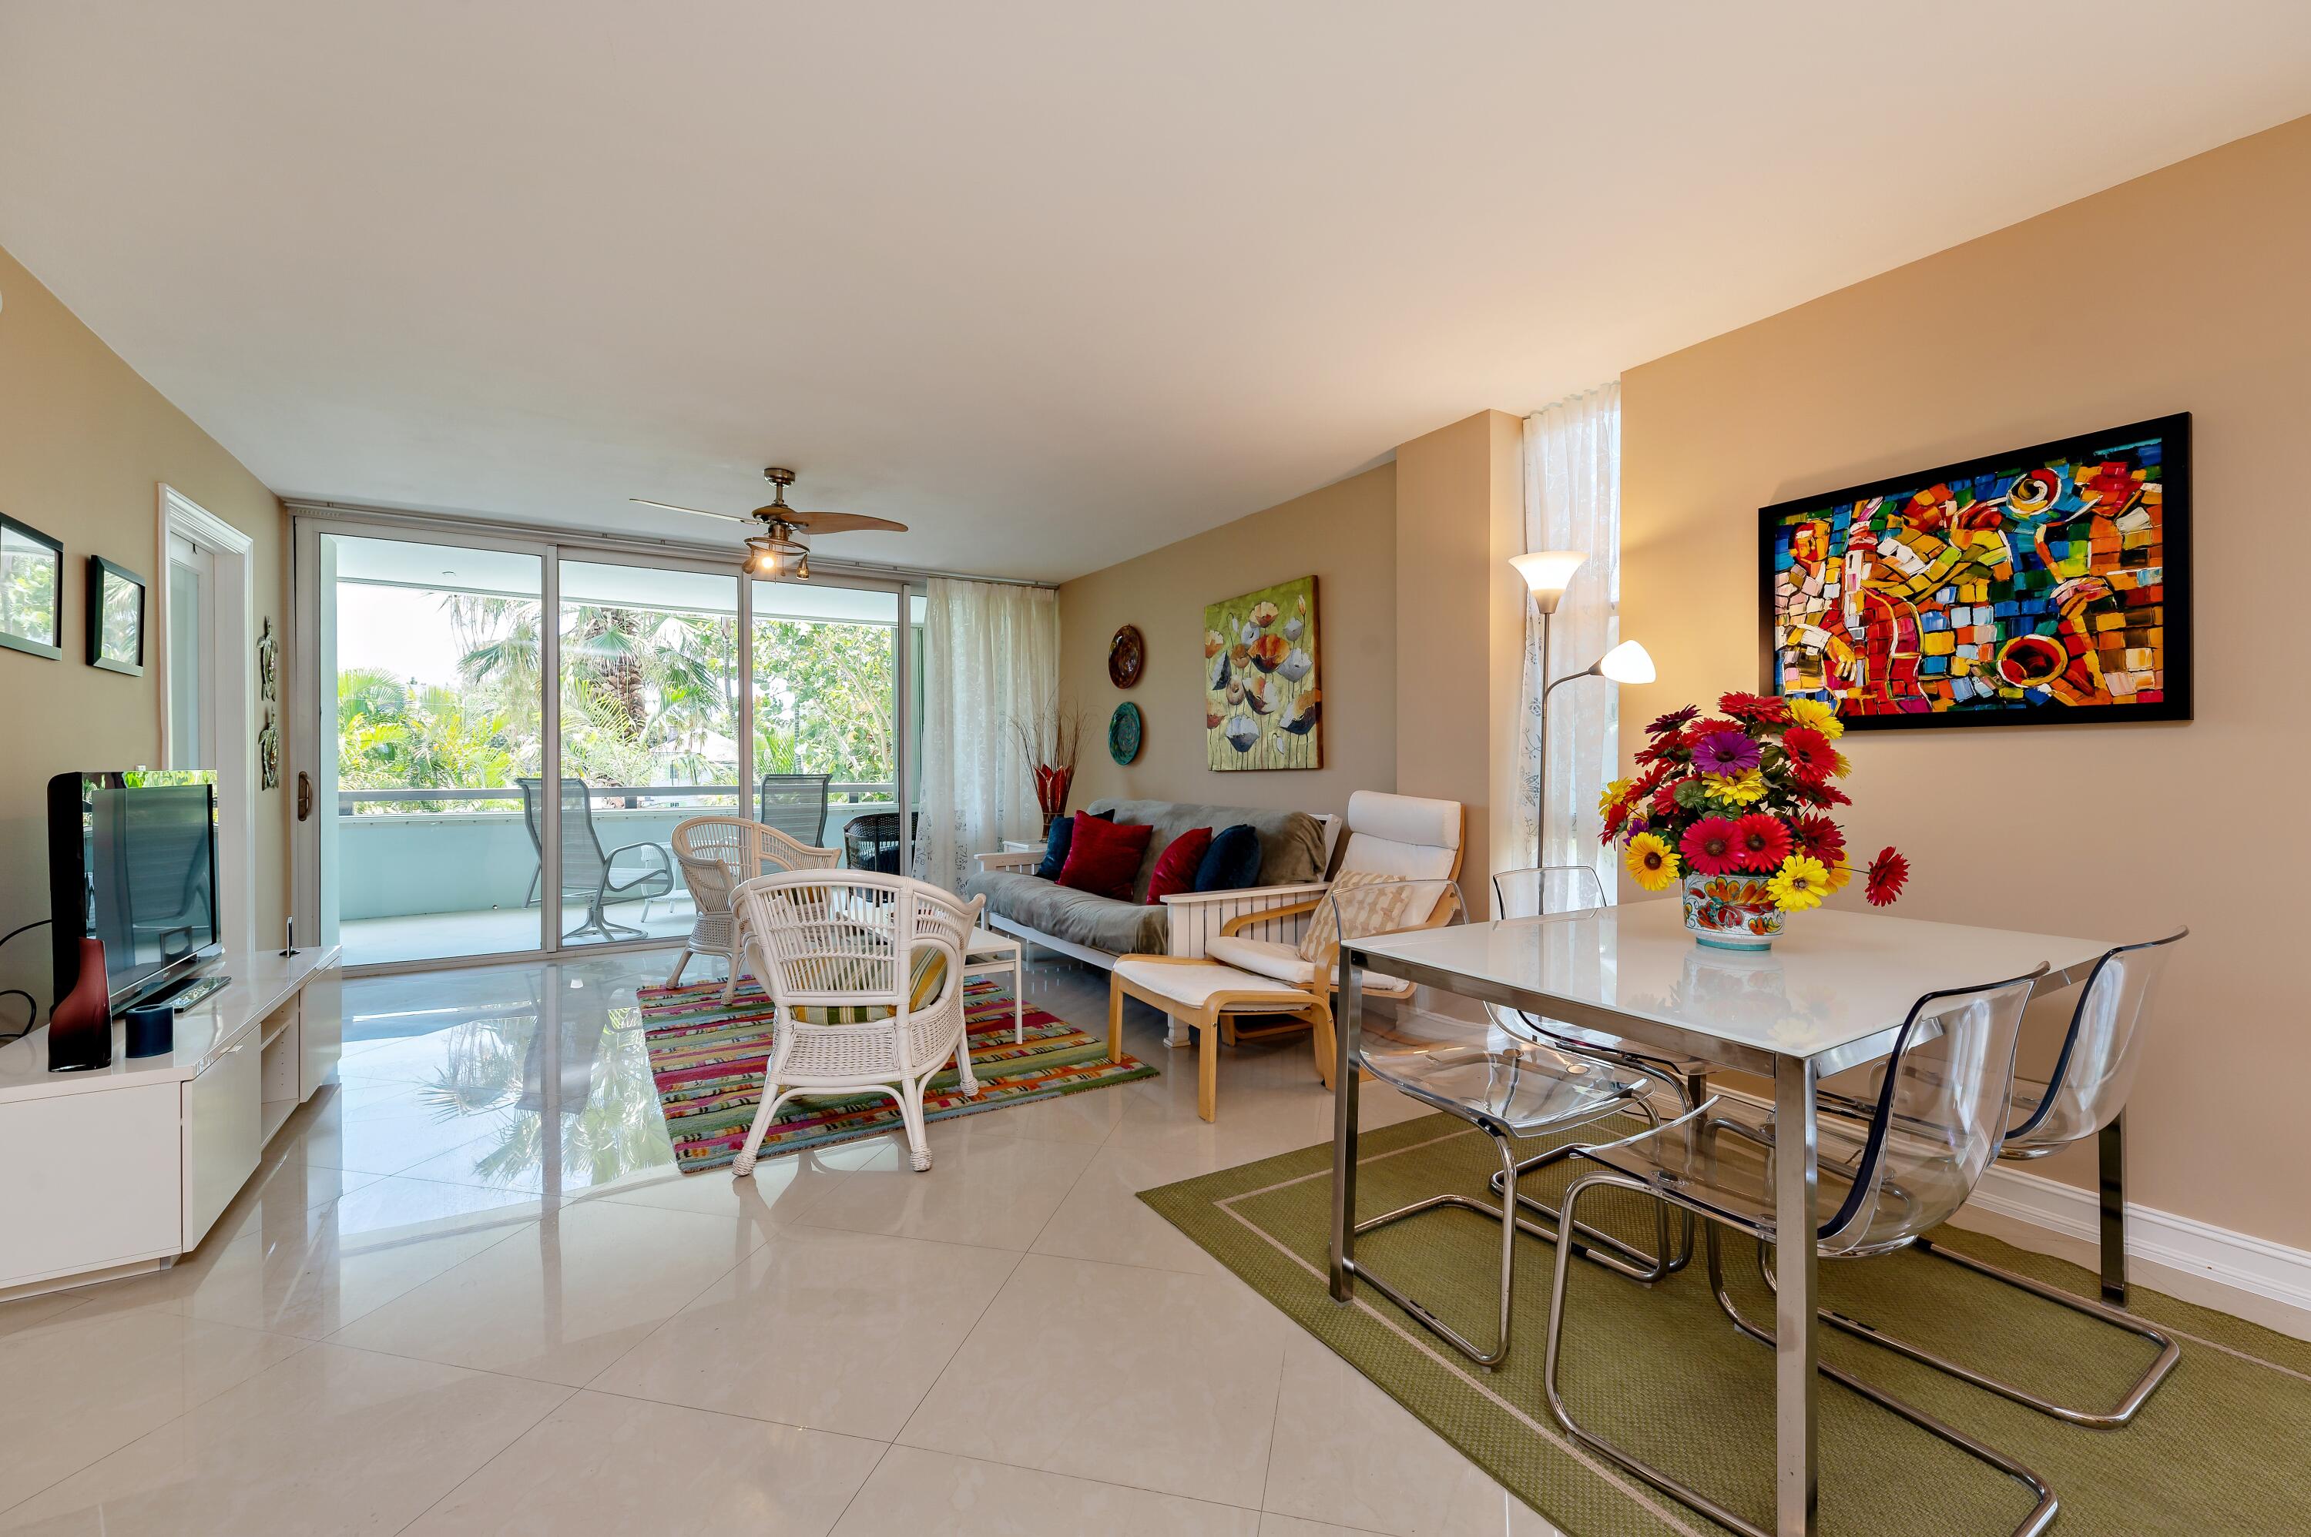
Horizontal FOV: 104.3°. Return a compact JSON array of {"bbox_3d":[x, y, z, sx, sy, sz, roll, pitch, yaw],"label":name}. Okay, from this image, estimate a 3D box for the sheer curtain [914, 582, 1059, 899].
[{"bbox_3d":[-1.141,-0.127,6.372,1.090,2.370,0.140,0,0,-33],"label":"sheer curtain"}]

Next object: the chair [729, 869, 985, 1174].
[{"bbox_3d":[-0.888,0.683,2.710,0.680,0.820,0.660,0,0,-2],"label":"chair"}]

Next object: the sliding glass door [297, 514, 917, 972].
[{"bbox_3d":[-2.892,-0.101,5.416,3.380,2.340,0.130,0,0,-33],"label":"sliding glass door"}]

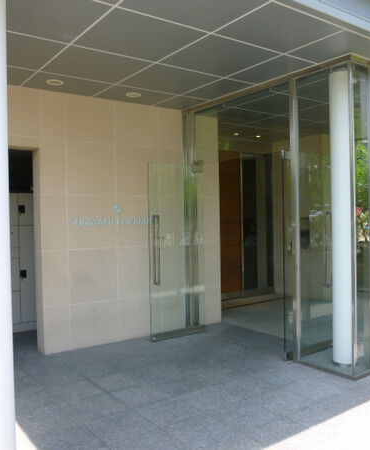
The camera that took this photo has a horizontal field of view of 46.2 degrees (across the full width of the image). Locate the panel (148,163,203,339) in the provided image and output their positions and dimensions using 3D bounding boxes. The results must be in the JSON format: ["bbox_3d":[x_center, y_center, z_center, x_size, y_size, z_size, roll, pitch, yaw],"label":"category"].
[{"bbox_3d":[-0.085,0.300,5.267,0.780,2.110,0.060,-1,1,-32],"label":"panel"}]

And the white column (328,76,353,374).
[{"bbox_3d":[1.516,-0.077,4.173,0.215,2.840,0.215,-2,1,-34],"label":"white column"}]

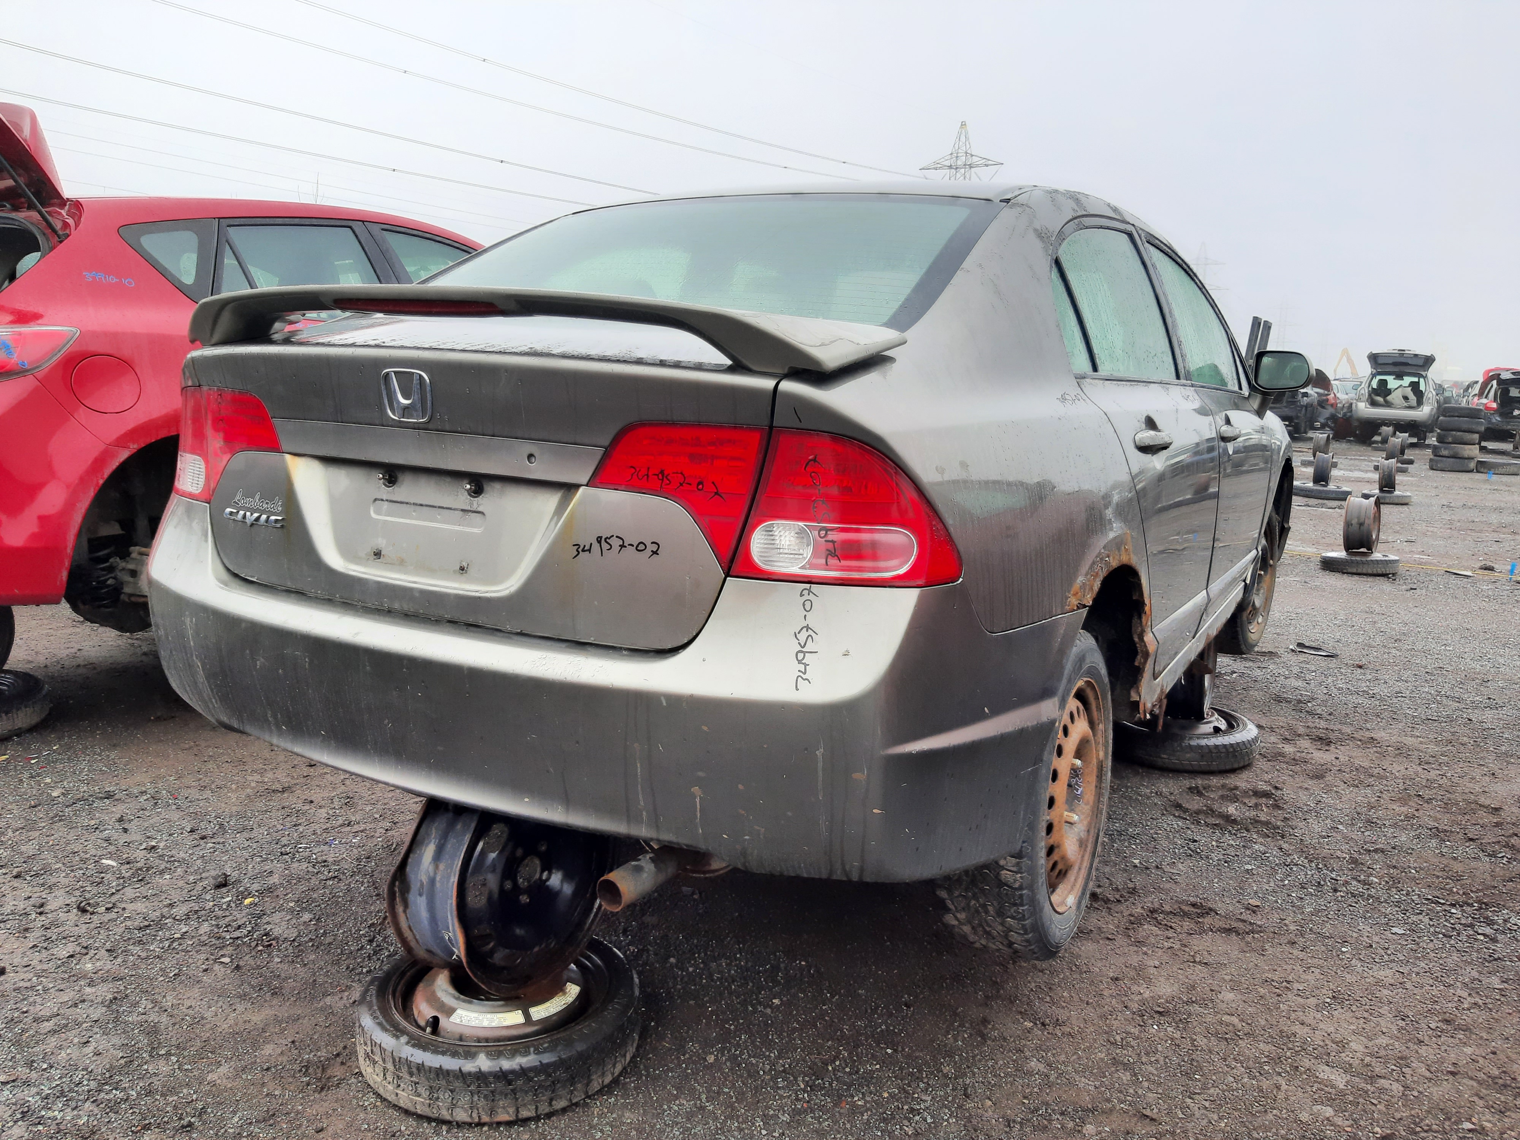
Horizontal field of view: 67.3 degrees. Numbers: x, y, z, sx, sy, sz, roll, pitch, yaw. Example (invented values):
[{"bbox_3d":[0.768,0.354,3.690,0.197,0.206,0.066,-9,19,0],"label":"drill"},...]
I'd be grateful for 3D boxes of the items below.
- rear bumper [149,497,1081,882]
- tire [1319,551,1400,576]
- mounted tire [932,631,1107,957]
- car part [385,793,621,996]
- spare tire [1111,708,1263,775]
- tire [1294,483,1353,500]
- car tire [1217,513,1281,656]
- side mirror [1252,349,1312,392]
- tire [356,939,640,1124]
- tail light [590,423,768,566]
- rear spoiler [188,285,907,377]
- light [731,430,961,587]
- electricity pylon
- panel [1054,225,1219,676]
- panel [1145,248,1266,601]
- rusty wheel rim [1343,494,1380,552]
[{"bbox_3d":[-0.404,0.116,1.971,1.740,0.419,0.690,8,12,29],"label":"rear bumper"},{"bbox_3d":[4.554,-0.055,8.674,0.545,0.117,0.545,1,9,0],"label":"tire"},{"bbox_3d":[0.509,0.408,2.158,0.205,0.625,0.625,8,12,29],"label":"mounted tire"},{"bbox_3d":[-0.500,0.592,2.215,0.170,0.415,0.415,-3,6,30],"label":"car part"},{"bbox_3d":[1.525,0.603,4.188,0.565,0.122,0.565,1,9,0],"label":"spare tire"},{"bbox_3d":[7.252,-1.016,14.750,0.700,0.160,0.700,1,9,0],"label":"tire"},{"bbox_3d":[1.835,0.002,4.389,0.205,0.630,0.630,9,12,34],"label":"car tire"},{"bbox_3d":[1.636,-0.621,3.573,0.180,0.135,0.110,8,11,29],"label":"side mirror"},{"bbox_3d":[-0.508,0.873,2.252,0.550,0.128,0.550,1,9,0],"label":"tire"},{"bbox_3d":[-0.105,-0.105,1.529,0.265,0.209,0.085,8,12,29],"label":"tail light"},{"bbox_3d":[-0.437,-0.386,1.785,1.310,0.108,0.315,8,12,29],"label":"rear spoiler"},{"bbox_3d":[0.112,-0.084,1.484,0.267,0.208,0.183,8,12,29],"label":"light"},{"bbox_3d":[41.630,-68.947,242.780,19.000,50.000,8.000,9,13,32],"label":"electricity pylon"},{"bbox_3d":[0.772,-0.258,2.462,0.270,1.050,1.120,8,11,29],"label":"panel"},{"bbox_3d":[1.296,-0.390,3.350,0.260,1.050,1.170,8,11,29],"label":"panel"},{"bbox_3d":[4.375,-0.335,8.300,0.185,0.415,0.415,9,13,34],"label":"rusty wheel rim"}]

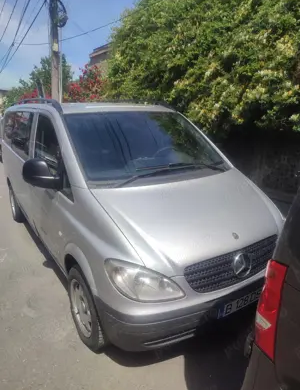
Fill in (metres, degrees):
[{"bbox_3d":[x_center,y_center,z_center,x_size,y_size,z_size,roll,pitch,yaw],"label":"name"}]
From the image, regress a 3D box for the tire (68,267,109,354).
[{"bbox_3d":[-0.454,0.891,2.312,0.210,0.665,0.665,-10,19,-32],"label":"tire"}]

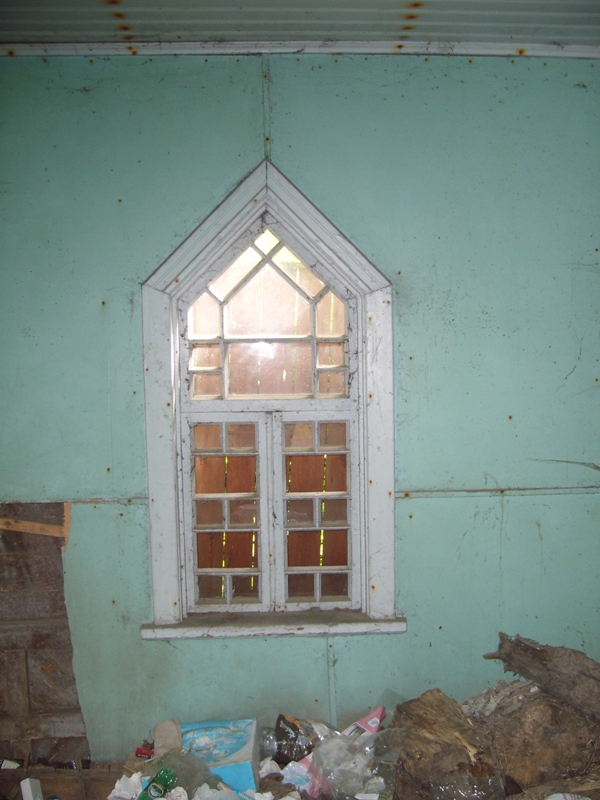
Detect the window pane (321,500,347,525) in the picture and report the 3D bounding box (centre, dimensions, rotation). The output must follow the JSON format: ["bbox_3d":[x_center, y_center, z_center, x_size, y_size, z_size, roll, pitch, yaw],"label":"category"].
[{"bbox_3d":[0.124,0.414,3.003,0.097,0.097,0.020,-1,3,-2],"label":"window pane"}]

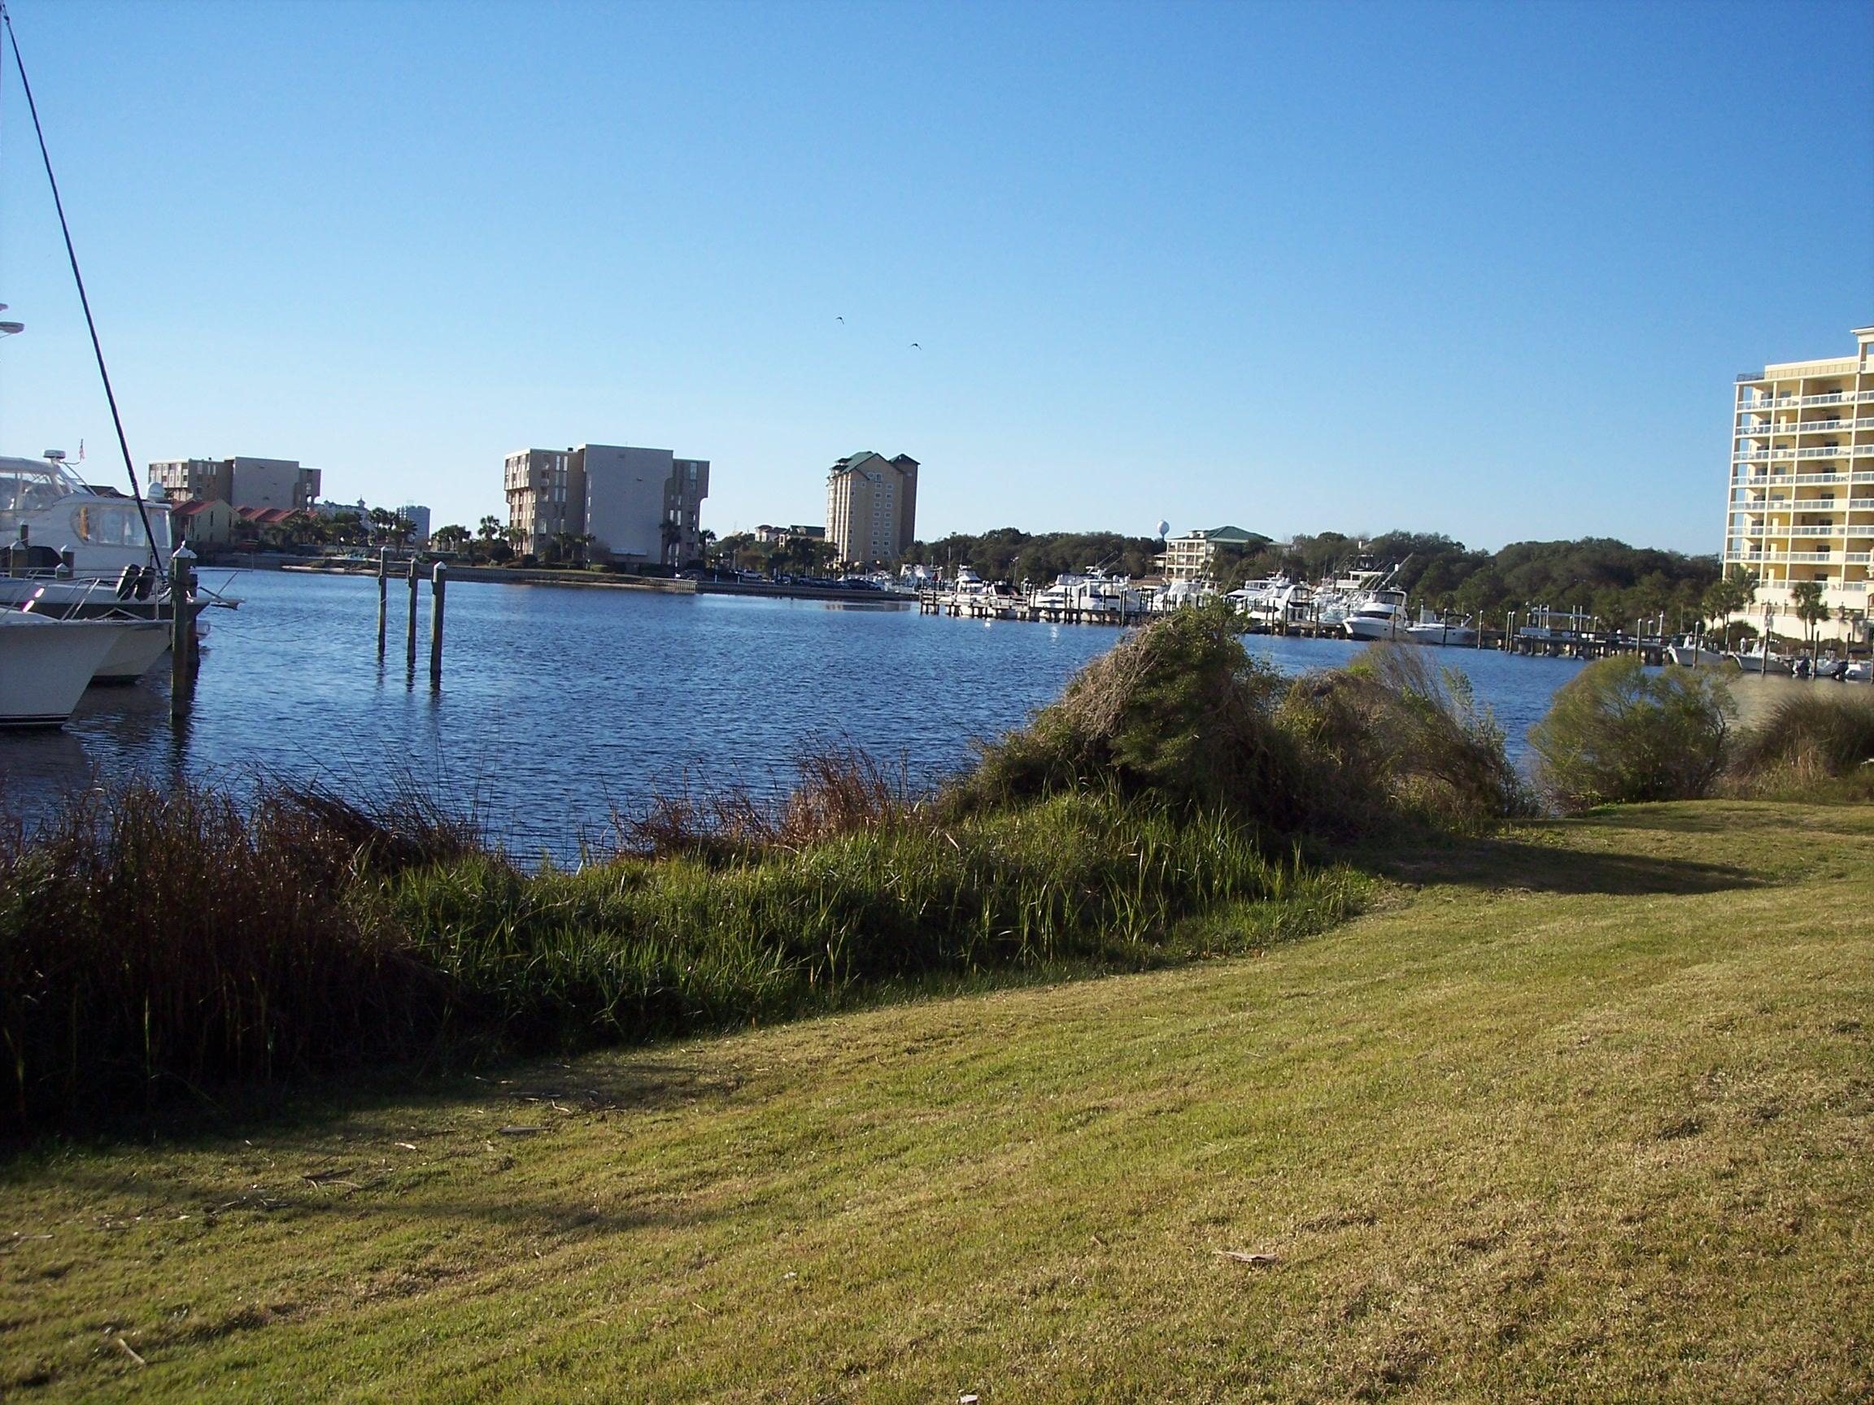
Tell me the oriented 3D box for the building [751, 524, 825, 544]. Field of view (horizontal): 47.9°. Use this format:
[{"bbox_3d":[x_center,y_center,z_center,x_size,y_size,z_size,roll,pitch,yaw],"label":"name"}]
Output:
[{"bbox_3d":[-43.409,-45.626,624.993,19.000,14.000,14.000,2,3,-15],"label":"building"}]

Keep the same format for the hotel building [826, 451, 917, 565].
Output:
[{"bbox_3d":[-21.017,-58.233,665.034,22.500,39.500,22.000,2,3,-24],"label":"hotel building"}]

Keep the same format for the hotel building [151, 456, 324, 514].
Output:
[{"bbox_3d":[-180.759,-51.356,543.087,33.000,22.000,33.000,1,4,-33],"label":"hotel building"}]

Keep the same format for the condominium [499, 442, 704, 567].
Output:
[{"bbox_3d":[-60.808,-35.333,386.119,32.000,22.000,30.000,2,3,-19],"label":"condominium"}]

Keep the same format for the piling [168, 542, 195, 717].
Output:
[{"bbox_3d":[-14.585,-1.400,40.800,0.360,3.300,0.360,2,3,-20],"label":"piling"}]

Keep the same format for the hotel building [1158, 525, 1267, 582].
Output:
[{"bbox_3d":[60.595,-30.138,460.991,18.000,17.000,15.500,1,3,-28],"label":"hotel building"}]

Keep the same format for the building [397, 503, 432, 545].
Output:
[{"bbox_3d":[-445.600,-144.165,1800.000,24.000,47.000,20.000,1,4,-30],"label":"building"}]

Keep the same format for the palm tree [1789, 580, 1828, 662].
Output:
[{"bbox_3d":[78.524,-7.312,190.000,3.300,7.200,3.200,4,3,22],"label":"palm tree"}]

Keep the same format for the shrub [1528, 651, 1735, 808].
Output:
[{"bbox_3d":[8.875,0.393,27.000,2.500,1.900,2.200,4,3,18],"label":"shrub"}]

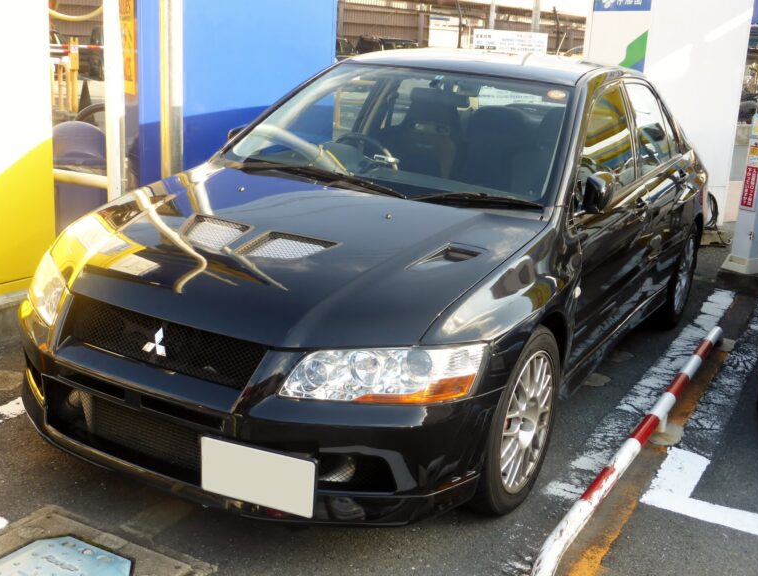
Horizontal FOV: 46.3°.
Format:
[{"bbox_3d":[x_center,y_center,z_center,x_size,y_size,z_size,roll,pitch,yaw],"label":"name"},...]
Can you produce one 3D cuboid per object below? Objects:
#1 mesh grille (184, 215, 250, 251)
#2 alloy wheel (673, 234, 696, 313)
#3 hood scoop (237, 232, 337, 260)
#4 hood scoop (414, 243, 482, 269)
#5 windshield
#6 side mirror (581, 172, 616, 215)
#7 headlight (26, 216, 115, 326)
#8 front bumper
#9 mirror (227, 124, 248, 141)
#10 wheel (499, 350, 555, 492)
[{"bbox_3d":[-0.553,-0.168,2.856,0.260,0.050,0.220,13,29,27],"label":"mesh grille"},{"bbox_3d":[1.674,-0.089,5.123,0.190,0.470,0.470,13,17,27],"label":"alloy wheel"},{"bbox_3d":[-0.283,-0.108,2.716,0.270,0.050,0.210,13,29,27],"label":"hood scoop"},{"bbox_3d":[0.202,-0.068,2.607,0.150,0.050,0.220,13,29,27],"label":"hood scoop"},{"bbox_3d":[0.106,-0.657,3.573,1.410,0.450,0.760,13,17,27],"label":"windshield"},{"bbox_3d":[0.802,-0.351,3.210,0.160,0.160,0.160,13,17,27],"label":"side mirror"},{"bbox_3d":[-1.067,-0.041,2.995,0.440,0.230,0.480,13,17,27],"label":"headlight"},{"bbox_3d":[-0.565,0.301,2.693,1.740,0.480,0.570,13,17,27],"label":"front bumper"},{"bbox_3d":[-0.642,-0.679,3.982,0.160,0.150,0.150,13,17,27],"label":"mirror"},{"bbox_3d":[0.399,0.414,2.884,0.190,0.470,0.470,13,17,27],"label":"wheel"}]

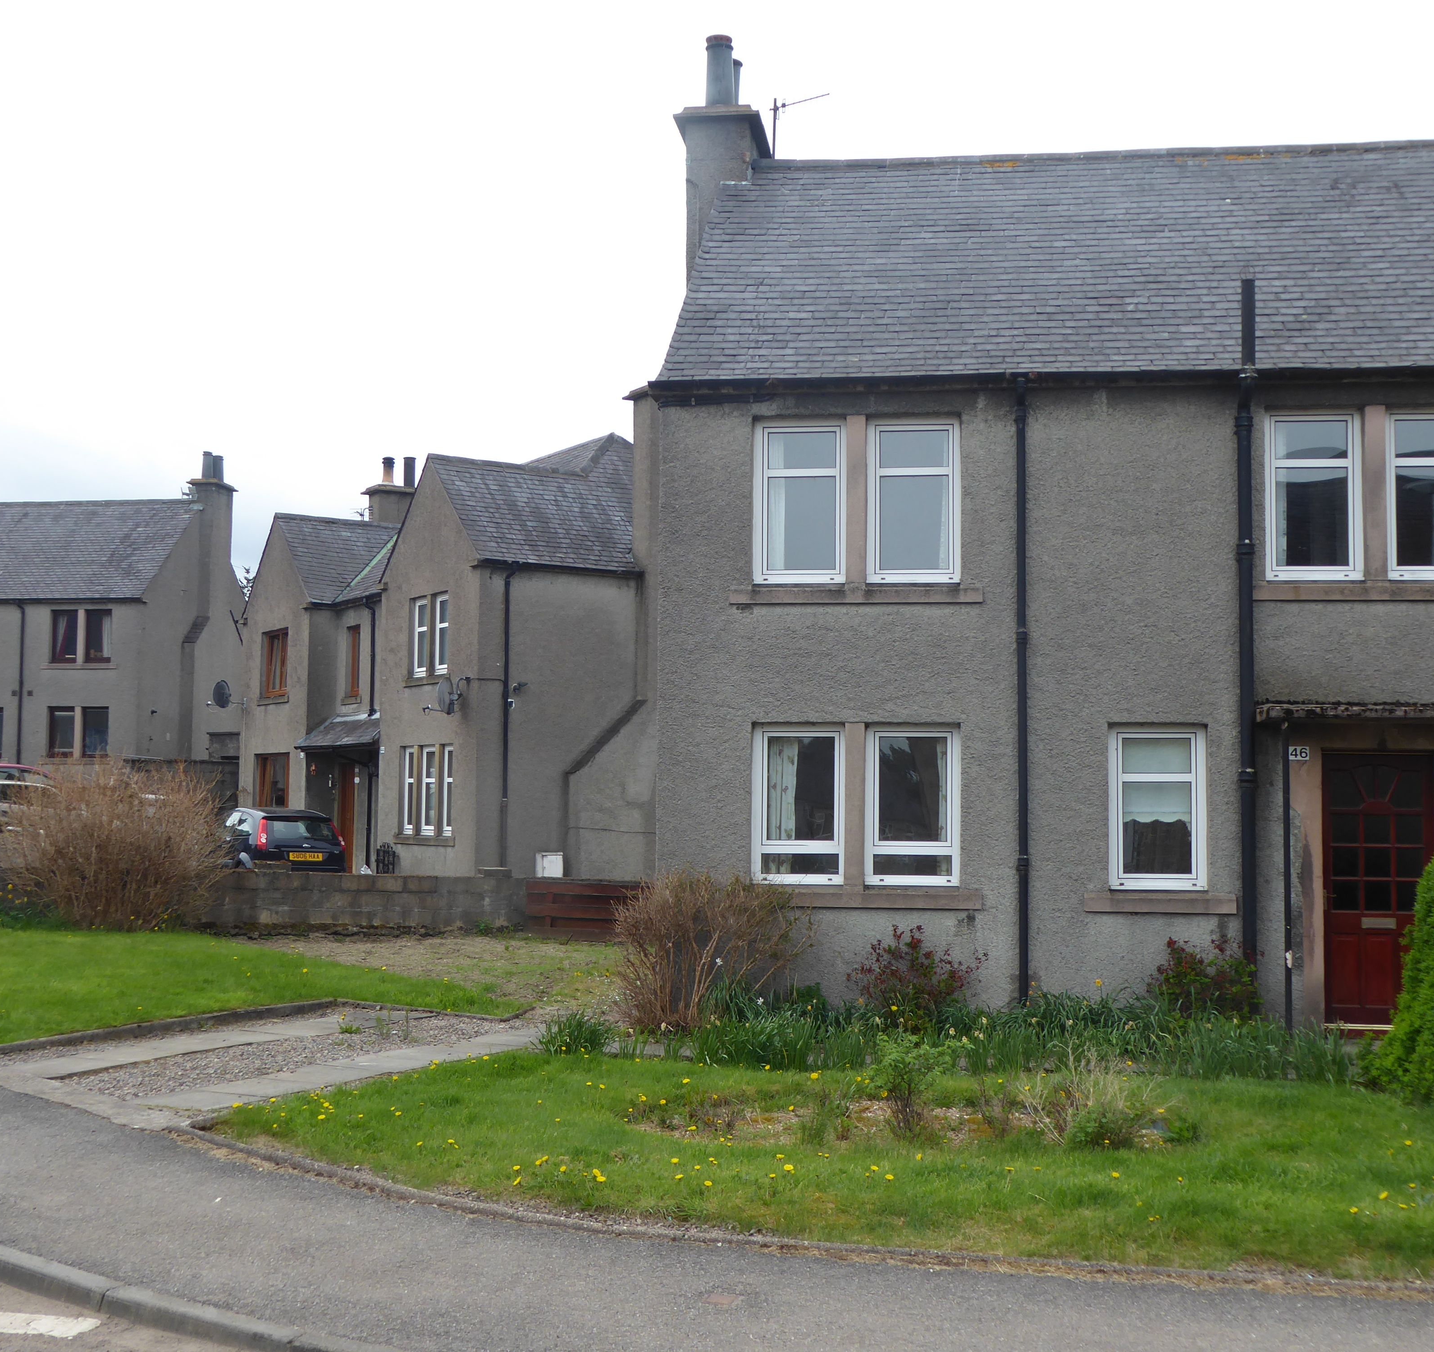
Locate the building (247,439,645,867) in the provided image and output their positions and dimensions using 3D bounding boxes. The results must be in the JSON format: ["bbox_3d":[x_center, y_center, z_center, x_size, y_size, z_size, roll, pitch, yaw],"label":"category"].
[{"bbox_3d":[-3.284,-0.210,32.644,7.000,7.700,10.200,3,-5,-33],"label":"building"}]

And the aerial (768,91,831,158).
[{"bbox_3d":[0.843,-5.655,19.129,0.740,0.750,0.200,-3,-5,37],"label":"aerial"}]

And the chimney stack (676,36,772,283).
[{"bbox_3d":[0.064,-5.056,18.938,0.860,2.520,1.240,0,-4,7],"label":"chimney stack"}]

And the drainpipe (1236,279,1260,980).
[{"bbox_3d":[3.968,-0.296,14.030,0.170,5.439,0.240,0,-4,7],"label":"drainpipe"}]

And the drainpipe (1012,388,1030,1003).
[{"bbox_3d":[2.408,0.103,14.789,0.110,5.020,0.130,0,-4,8],"label":"drainpipe"}]

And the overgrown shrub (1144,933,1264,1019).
[{"bbox_3d":[3.532,2.190,13.597,0.808,0.607,0.720,0,-4,7],"label":"overgrown shrub"}]

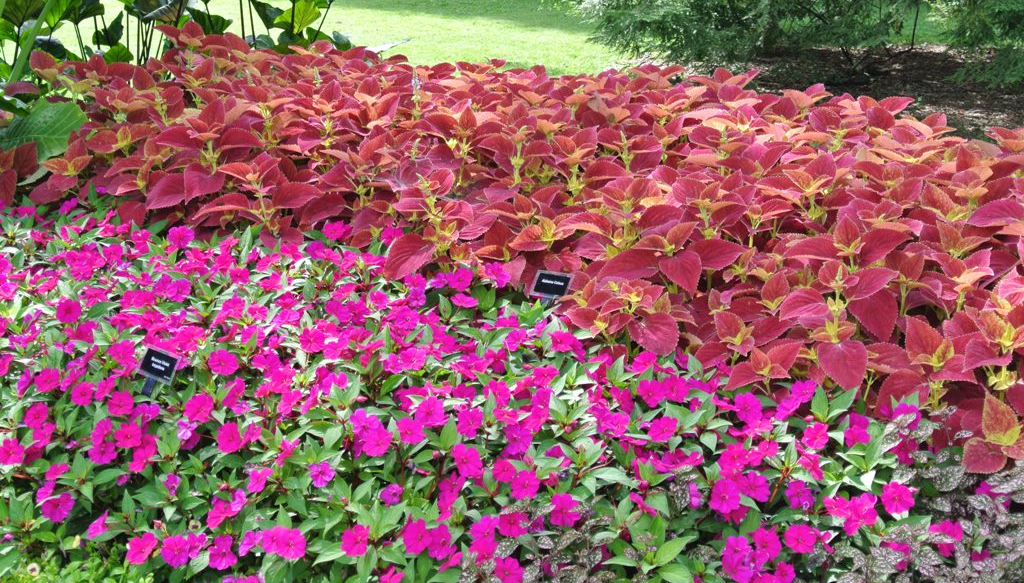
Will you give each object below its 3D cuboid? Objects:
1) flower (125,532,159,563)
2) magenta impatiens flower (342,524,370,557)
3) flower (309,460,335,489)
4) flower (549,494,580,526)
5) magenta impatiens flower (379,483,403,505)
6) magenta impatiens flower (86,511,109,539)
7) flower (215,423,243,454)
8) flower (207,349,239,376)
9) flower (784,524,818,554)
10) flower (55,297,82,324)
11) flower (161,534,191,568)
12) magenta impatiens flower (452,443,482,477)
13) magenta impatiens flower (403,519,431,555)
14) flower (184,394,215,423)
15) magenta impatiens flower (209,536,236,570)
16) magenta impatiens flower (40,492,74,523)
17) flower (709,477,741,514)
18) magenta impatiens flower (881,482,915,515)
[{"bbox_3d":[-0.664,0.460,3.120,0.058,0.021,0.060,6,56,21],"label":"flower"},{"bbox_3d":[-0.263,0.414,2.900,0.052,0.054,0.020,5,-13,15],"label":"magenta impatiens flower"},{"bbox_3d":[-0.340,0.328,3.100,0.049,0.050,0.018,-3,-14,-9],"label":"flower"},{"bbox_3d":[0.089,0.372,2.950,0.056,0.058,0.020,2,-15,5],"label":"flower"},{"bbox_3d":[-0.212,0.356,3.050,0.041,0.041,0.022,3,-12,10],"label":"magenta impatiens flower"},{"bbox_3d":[-0.756,0.427,3.170,0.055,0.058,0.022,17,-21,49],"label":"magenta impatiens flower"},{"bbox_3d":[-0.594,0.307,3.650,0.053,0.066,0.026,0,-11,-1],"label":"flower"},{"bbox_3d":[-0.598,0.148,3.600,0.061,0.020,0.060,-4,59,-15],"label":"flower"},{"bbox_3d":[0.483,0.412,2.900,0.057,0.054,0.020,5,-27,15],"label":"flower"},{"bbox_3d":[-1.047,0.045,4.100,0.065,0.060,0.025,-4,-8,-15],"label":"flower"},{"bbox_3d":[-0.605,0.466,3.120,0.056,0.060,0.020,2,-28,6],"label":"flower"},{"bbox_3d":[-0.083,0.316,3.250,0.058,0.020,0.062,-7,58,-27],"label":"magenta impatiens flower"},{"bbox_3d":[-0.171,0.439,3.100,0.058,0.062,0.020,9,-19,30],"label":"magenta impatiens flower"},{"bbox_3d":[-0.603,0.226,3.350,0.056,0.054,0.020,2,-24,7],"label":"flower"},{"bbox_3d":[-0.550,0.496,3.300,0.052,0.063,0.028,-4,-12,-15],"label":"magenta impatiens flower"},{"bbox_3d":[-0.837,0.397,3.200,0.060,0.020,0.058,0,56,-1],"label":"magenta impatiens flower"},{"bbox_3d":[0.422,0.405,3.450,0.062,0.070,0.026,4,-12,16],"label":"flower"},{"bbox_3d":[0.661,0.355,2.980,0.057,0.057,0.020,7,-13,21],"label":"magenta impatiens flower"}]

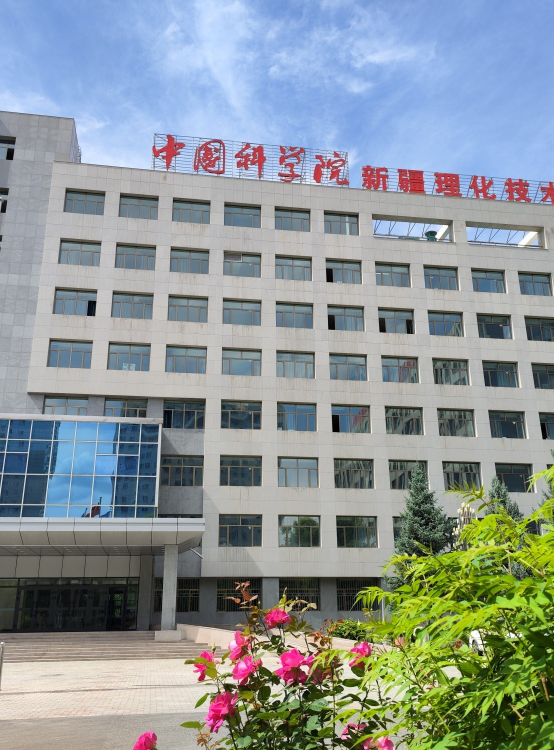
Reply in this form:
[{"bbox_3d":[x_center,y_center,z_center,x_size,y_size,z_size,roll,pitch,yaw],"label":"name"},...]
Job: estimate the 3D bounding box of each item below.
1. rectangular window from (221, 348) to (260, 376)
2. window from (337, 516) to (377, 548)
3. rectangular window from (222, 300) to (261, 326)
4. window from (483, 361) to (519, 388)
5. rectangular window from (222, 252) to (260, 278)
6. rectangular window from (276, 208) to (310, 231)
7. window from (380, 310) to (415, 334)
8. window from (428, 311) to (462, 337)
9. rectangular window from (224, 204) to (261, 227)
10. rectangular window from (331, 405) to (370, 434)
[{"bbox_3d":[-2.291,-0.751,45.363,2.600,1.900,0.200,3,-20,-9],"label":"rectangular window"},{"bbox_3d":[4.877,9.740,42.968,2.515,1.806,0.200,3,-20,-9],"label":"window"},{"bbox_3d":[-2.346,-4.272,47.033,2.591,1.889,0.150,3,-20,-9],"label":"rectangular window"},{"bbox_3d":[15.547,0.081,48.352,2.595,1.895,0.200,3,-21,-9],"label":"window"},{"bbox_3d":[-2.387,-7.673,48.270,2.591,1.889,0.150,3,-20,-9],"label":"rectangular window"},{"bbox_3d":[1.121,-11.064,50.027,2.595,1.892,0.200,3,-21,-9],"label":"rectangular window"},{"bbox_3d":[8.679,-3.817,50.482,2.724,1.993,0.250,3,-20,-9],"label":"window"},{"bbox_3d":[11.810,-3.450,48.554,2.579,1.882,0.250,3,-21,-9],"label":"window"},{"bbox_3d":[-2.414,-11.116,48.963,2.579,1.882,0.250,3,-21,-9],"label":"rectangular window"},{"bbox_3d":[4.917,2.914,45.669,2.591,1.889,0.150,3,-20,-9],"label":"rectangular window"}]

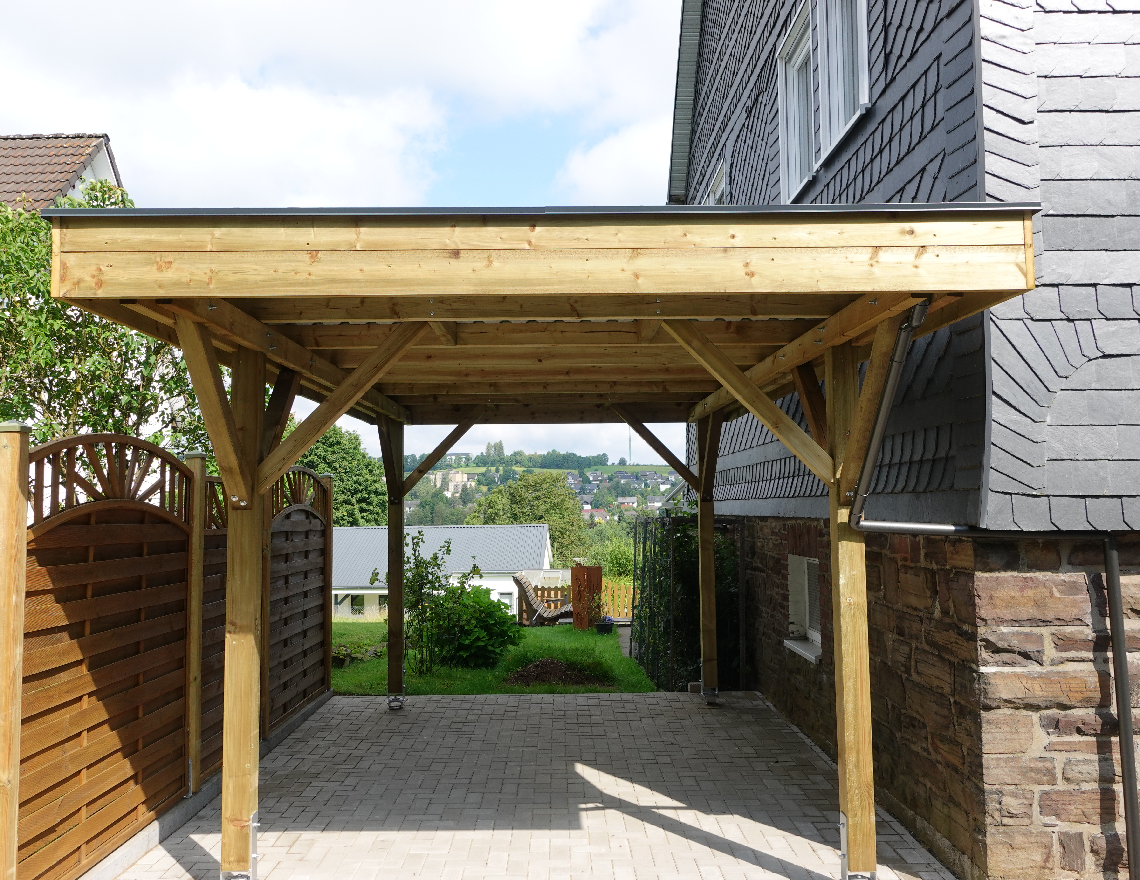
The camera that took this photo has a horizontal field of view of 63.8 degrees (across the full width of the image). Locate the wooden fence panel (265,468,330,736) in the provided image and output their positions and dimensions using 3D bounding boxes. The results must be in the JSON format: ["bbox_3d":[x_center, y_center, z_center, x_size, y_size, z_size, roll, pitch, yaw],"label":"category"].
[{"bbox_3d":[-2.265,1.208,7.679,0.045,1.945,1.760,0,-4,-1],"label":"wooden fence panel"}]

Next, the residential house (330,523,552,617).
[{"bbox_3d":[-6.998,7.024,47.545,12.500,5.000,9.500,0,-4,-4],"label":"residential house"}]

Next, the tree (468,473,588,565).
[{"bbox_3d":[-2.986,6.790,63.648,8.400,9.400,8.400,0,-4,-1],"label":"tree"}]

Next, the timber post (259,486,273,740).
[{"bbox_3d":[-2.255,1.192,6.778,0.090,2.020,0.090,0,-4,-1],"label":"timber post"}]

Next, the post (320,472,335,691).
[{"bbox_3d":[-2.275,1.318,8.573,0.090,2.020,0.090,0,-4,-1],"label":"post"}]

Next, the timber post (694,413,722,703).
[{"bbox_3d":[1.200,0.999,8.003,0.122,2.430,0.122,0,-4,-1],"label":"timber post"}]

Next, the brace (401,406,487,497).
[{"bbox_3d":[-1.080,0.035,8.086,0.083,1.173,0.088,44,-3,2],"label":"brace"}]

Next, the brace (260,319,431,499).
[{"bbox_3d":[-1.025,-0.207,4.205,0.090,1.172,0.090,44,-3,2],"label":"brace"}]

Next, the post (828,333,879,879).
[{"bbox_3d":[1.262,0.736,4.122,0.122,2.320,0.122,0,-4,-1],"label":"post"}]

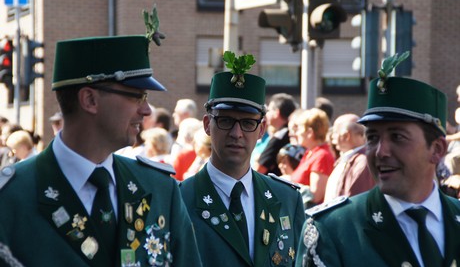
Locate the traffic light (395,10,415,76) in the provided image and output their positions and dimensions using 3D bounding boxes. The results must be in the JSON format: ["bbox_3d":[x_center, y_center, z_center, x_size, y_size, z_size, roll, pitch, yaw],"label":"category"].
[{"bbox_3d":[2.306,-1.192,30.400,0.290,0.880,0.320,1,0,25],"label":"traffic light"}]

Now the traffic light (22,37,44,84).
[{"bbox_3d":[-3.748,-1.361,44.000,0.330,0.890,0.290,1,0,-18],"label":"traffic light"}]

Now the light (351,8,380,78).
[{"bbox_3d":[1.783,-1.182,30.300,0.320,0.880,0.290,1,0,29],"label":"light"}]

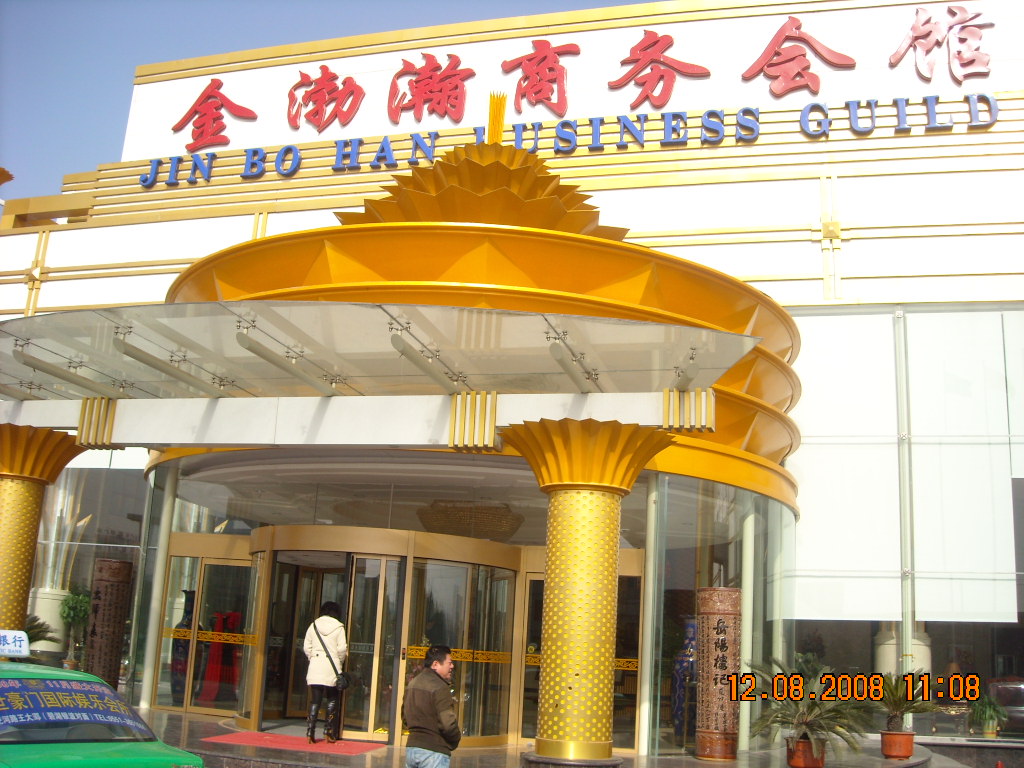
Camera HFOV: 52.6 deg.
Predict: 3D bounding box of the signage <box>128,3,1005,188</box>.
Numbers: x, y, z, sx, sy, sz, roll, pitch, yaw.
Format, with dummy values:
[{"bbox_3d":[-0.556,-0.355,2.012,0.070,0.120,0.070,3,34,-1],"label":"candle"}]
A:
[{"bbox_3d":[0.160,-5.181,18.684,15.957,2.430,0.300,-1,-14,16],"label":"signage"}]

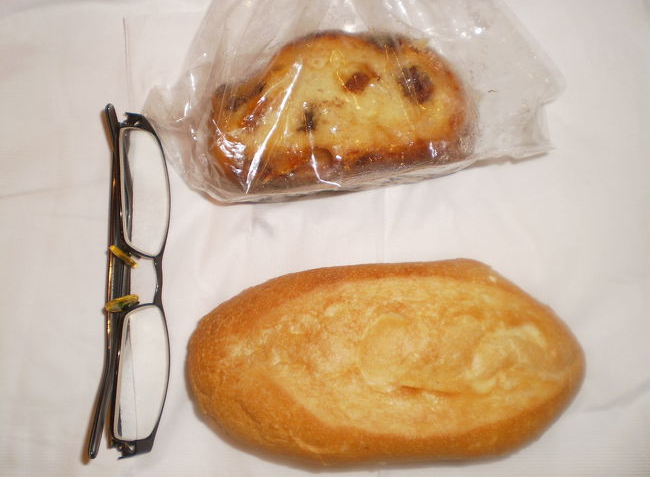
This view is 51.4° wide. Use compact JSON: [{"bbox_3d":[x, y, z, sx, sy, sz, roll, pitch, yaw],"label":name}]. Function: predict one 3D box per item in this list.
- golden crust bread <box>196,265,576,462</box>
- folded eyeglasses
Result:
[{"bbox_3d":[0.022,0.046,0.247,0.147,0.049,0.074,-2,81,0],"label":"golden crust bread"},{"bbox_3d":[-0.076,0.015,0.264,0.028,0.027,0.136,-3,81,10],"label":"folded eyeglasses"}]

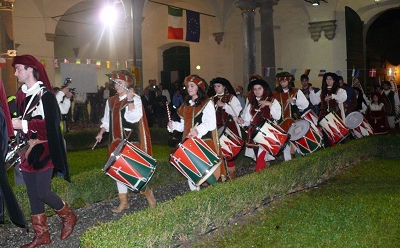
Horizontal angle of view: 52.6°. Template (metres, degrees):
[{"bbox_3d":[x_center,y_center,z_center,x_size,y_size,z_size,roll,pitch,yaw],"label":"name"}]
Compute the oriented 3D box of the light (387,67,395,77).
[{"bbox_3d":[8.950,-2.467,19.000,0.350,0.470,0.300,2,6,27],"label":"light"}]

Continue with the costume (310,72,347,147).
[{"bbox_3d":[2.733,-0.202,8.600,0.660,1.740,0.500,3,6,33],"label":"costume"}]

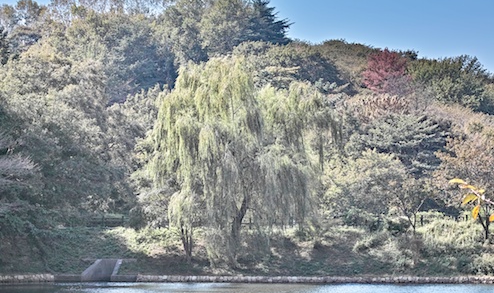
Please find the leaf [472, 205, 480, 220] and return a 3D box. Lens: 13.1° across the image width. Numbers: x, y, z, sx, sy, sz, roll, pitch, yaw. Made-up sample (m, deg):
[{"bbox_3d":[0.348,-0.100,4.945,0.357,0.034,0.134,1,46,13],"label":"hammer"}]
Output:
[{"bbox_3d":[1.066,0.306,10.000,0.037,0.076,0.035,0,-2,0],"label":"leaf"}]

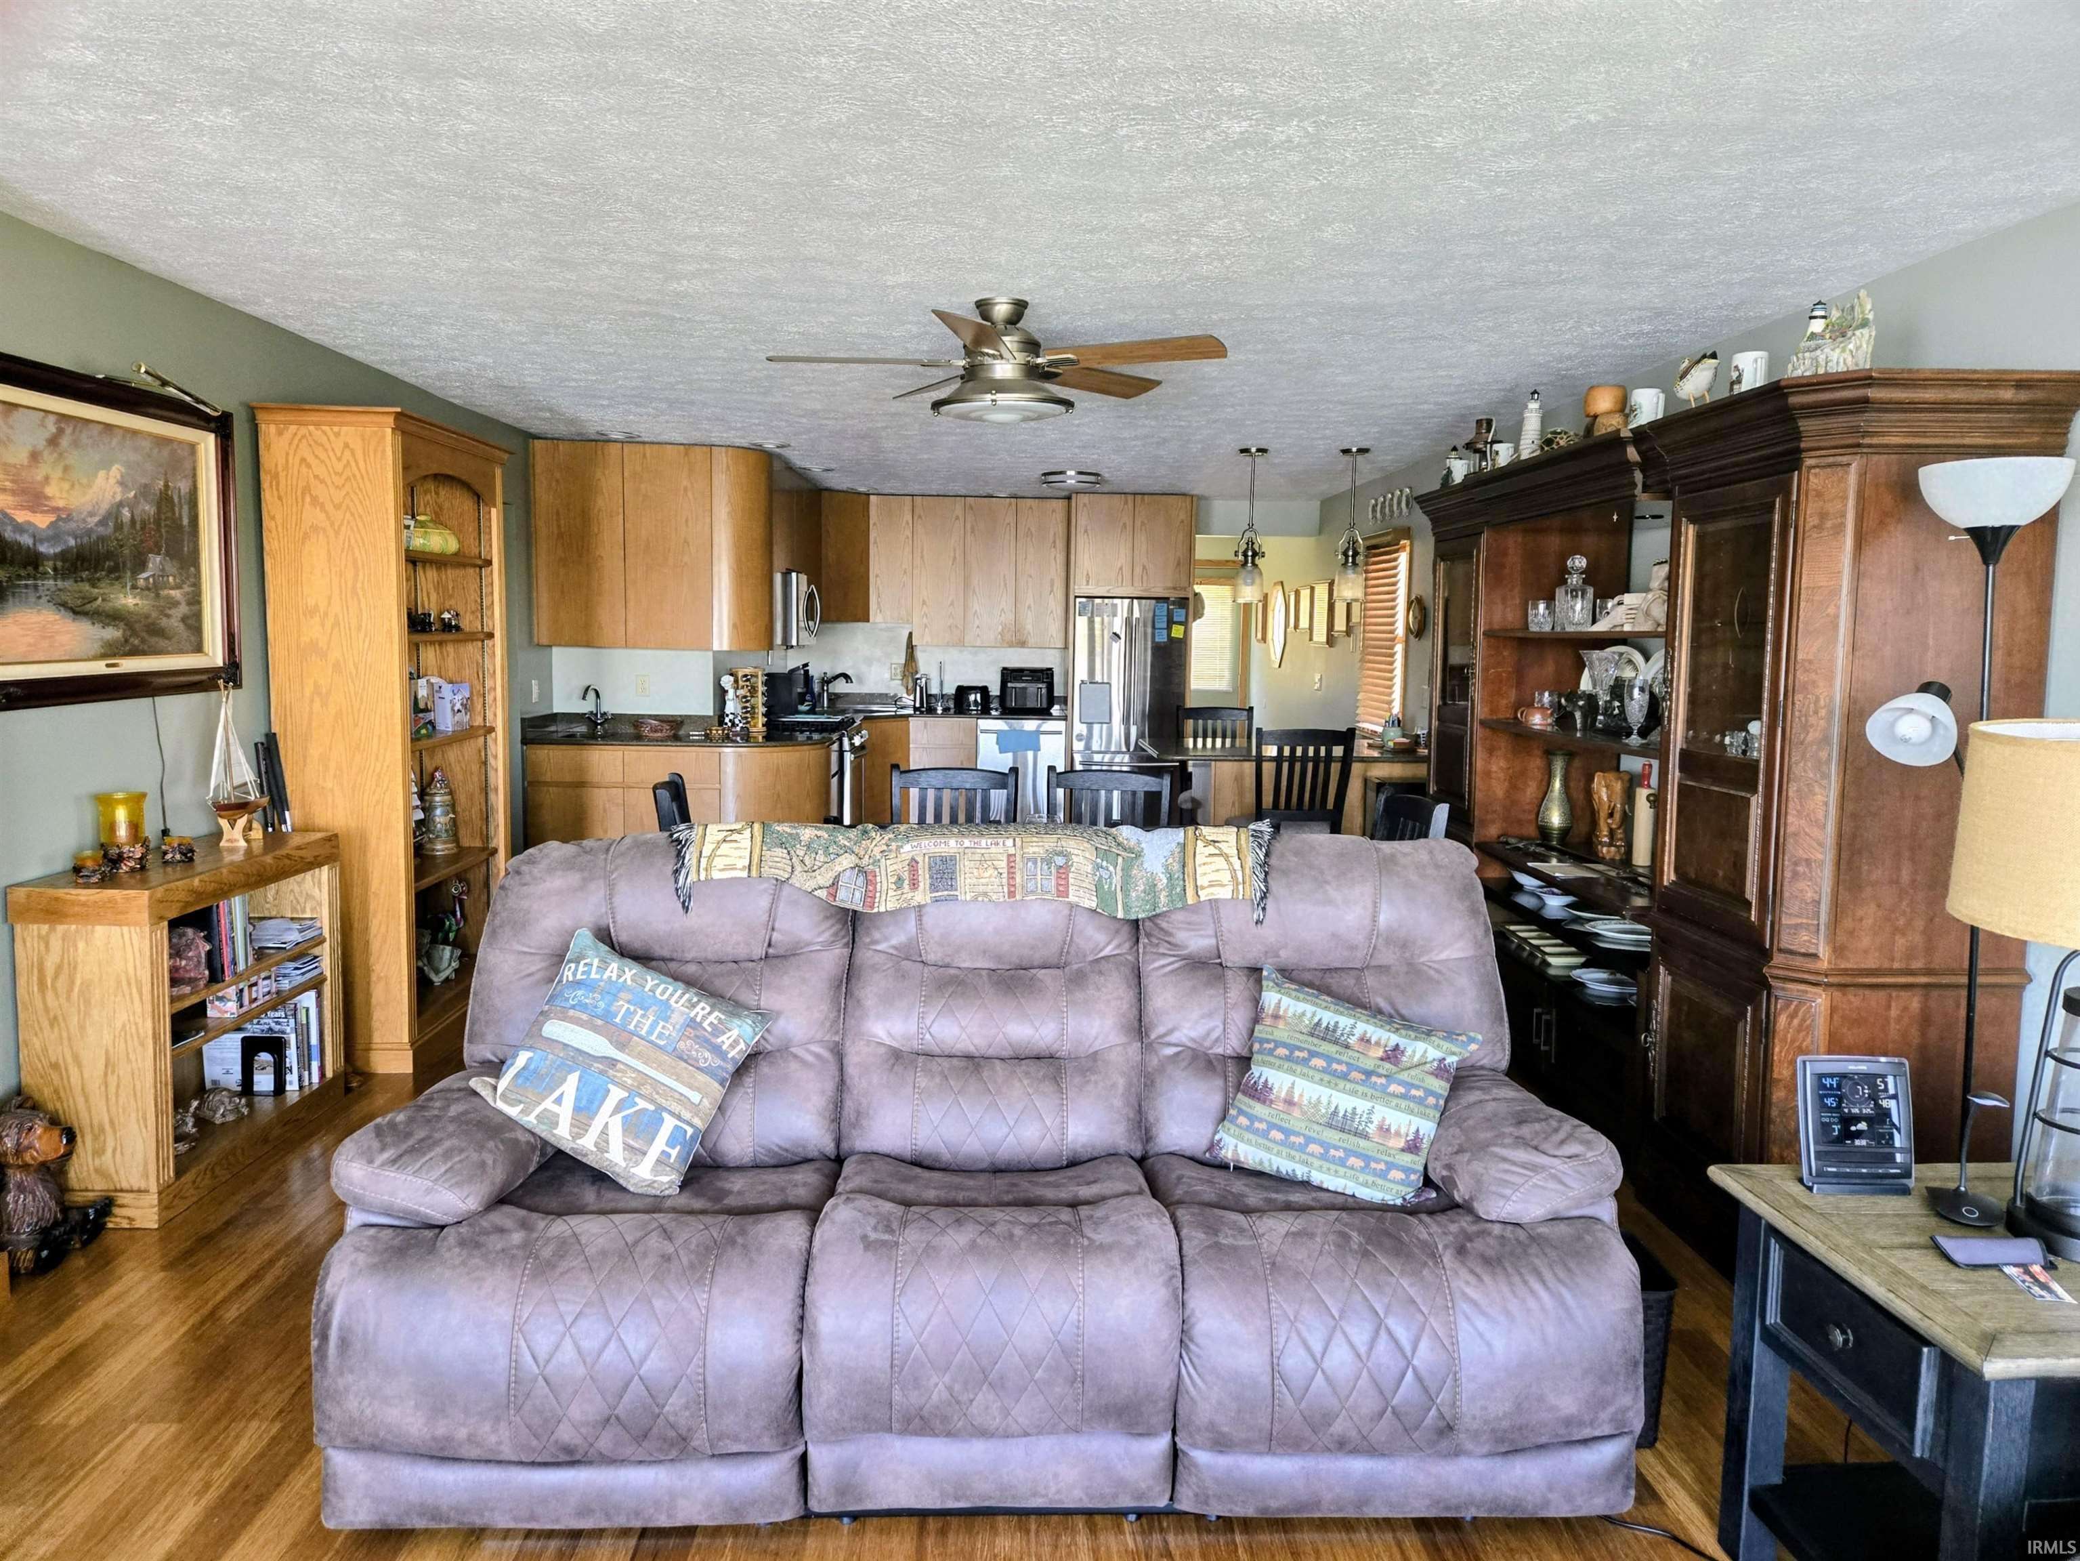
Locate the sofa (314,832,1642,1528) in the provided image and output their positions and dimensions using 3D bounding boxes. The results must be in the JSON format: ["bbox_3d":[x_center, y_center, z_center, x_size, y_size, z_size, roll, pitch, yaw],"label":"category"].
[{"bbox_3d":[-0.078,0.627,2.605,2.100,1.000,0.980,1,5,-2],"label":"sofa"}]

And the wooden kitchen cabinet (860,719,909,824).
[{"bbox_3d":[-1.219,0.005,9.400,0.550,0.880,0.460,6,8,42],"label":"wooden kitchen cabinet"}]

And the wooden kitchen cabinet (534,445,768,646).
[{"bbox_3d":[-2.030,-1.227,7.343,1.270,1.060,0.350,1,5,-2],"label":"wooden kitchen cabinet"}]

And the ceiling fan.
[{"bbox_3d":[-0.113,-1.231,4.071,1.340,0.355,1.340,0,6,-2],"label":"ceiling fan"}]

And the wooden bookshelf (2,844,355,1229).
[{"bbox_3d":[-2.246,0.596,3.742,0.300,0.800,1.140,0,5,-5],"label":"wooden bookshelf"}]

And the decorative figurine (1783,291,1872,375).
[{"bbox_3d":[1.631,-0.917,2.852,0.162,0.183,0.110,4,6,27],"label":"decorative figurine"}]

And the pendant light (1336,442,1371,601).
[{"bbox_3d":[1.612,-1.309,7.097,0.175,0.770,0.175,0,6,-2],"label":"pendant light"}]

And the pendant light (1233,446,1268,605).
[{"bbox_3d":[1.075,-1.299,7.062,0.170,0.820,0.170,1,5,-2],"label":"pendant light"}]

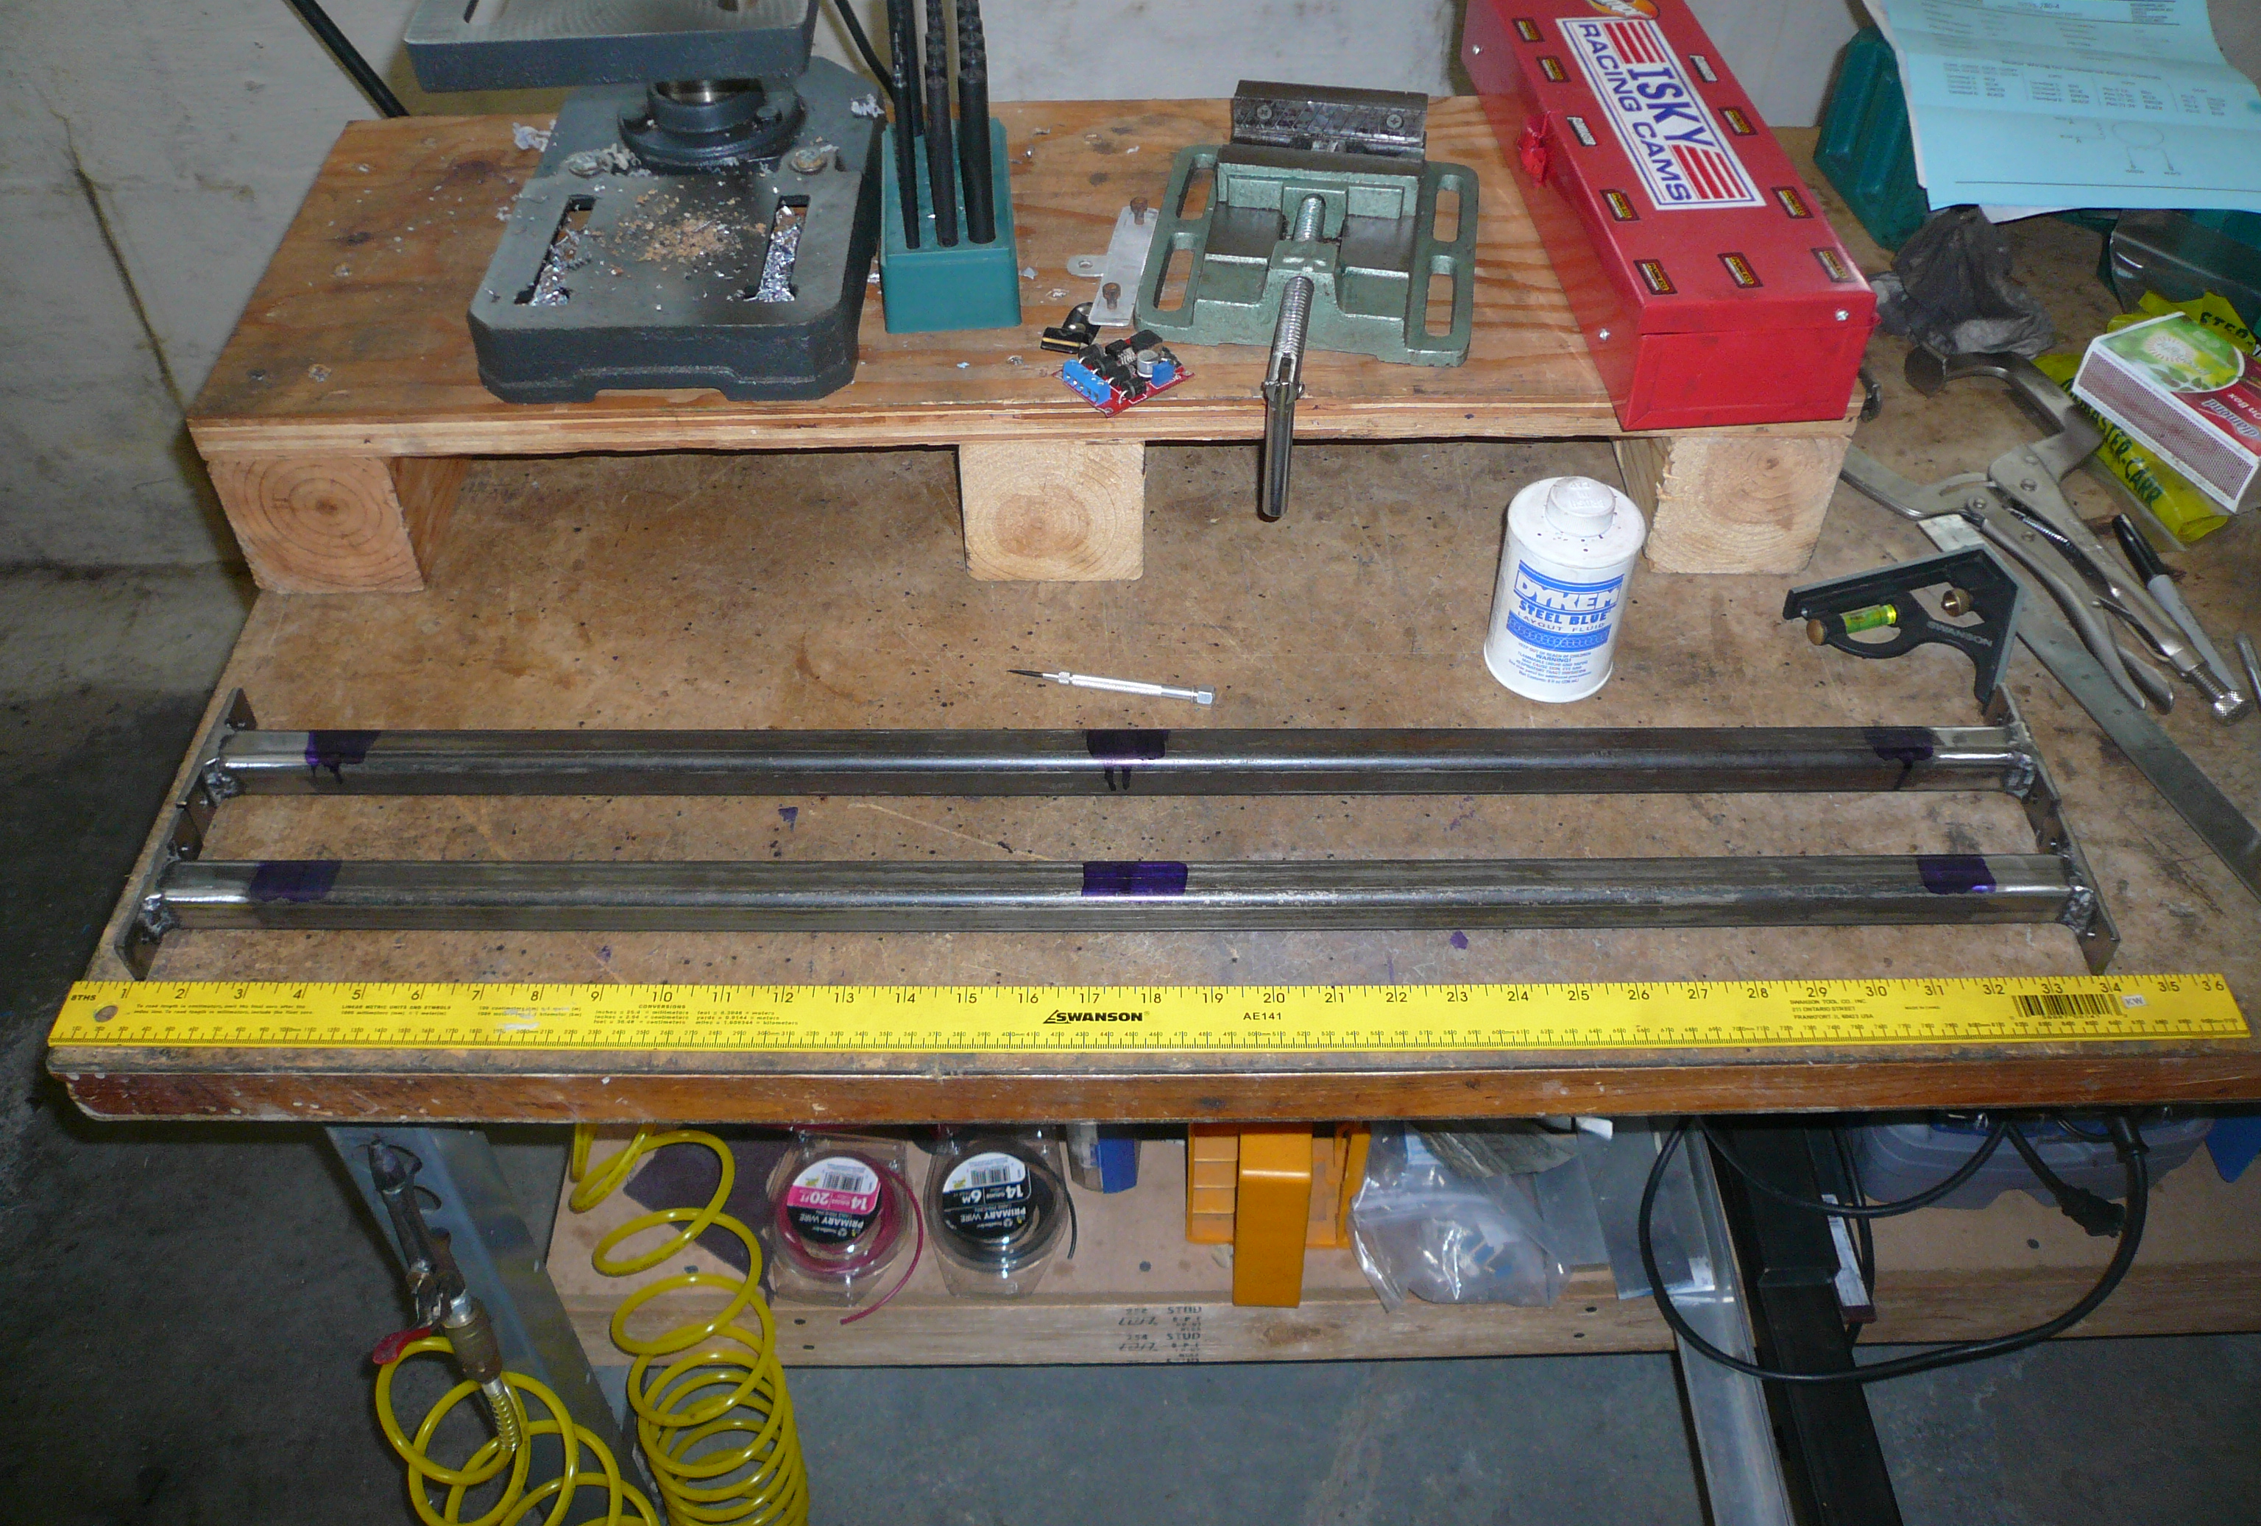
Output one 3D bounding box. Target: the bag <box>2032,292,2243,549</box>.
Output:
[{"bbox_3d":[0.566,-0.206,1.006,0.109,0.042,0.203,1,48,1],"label":"bag"}]

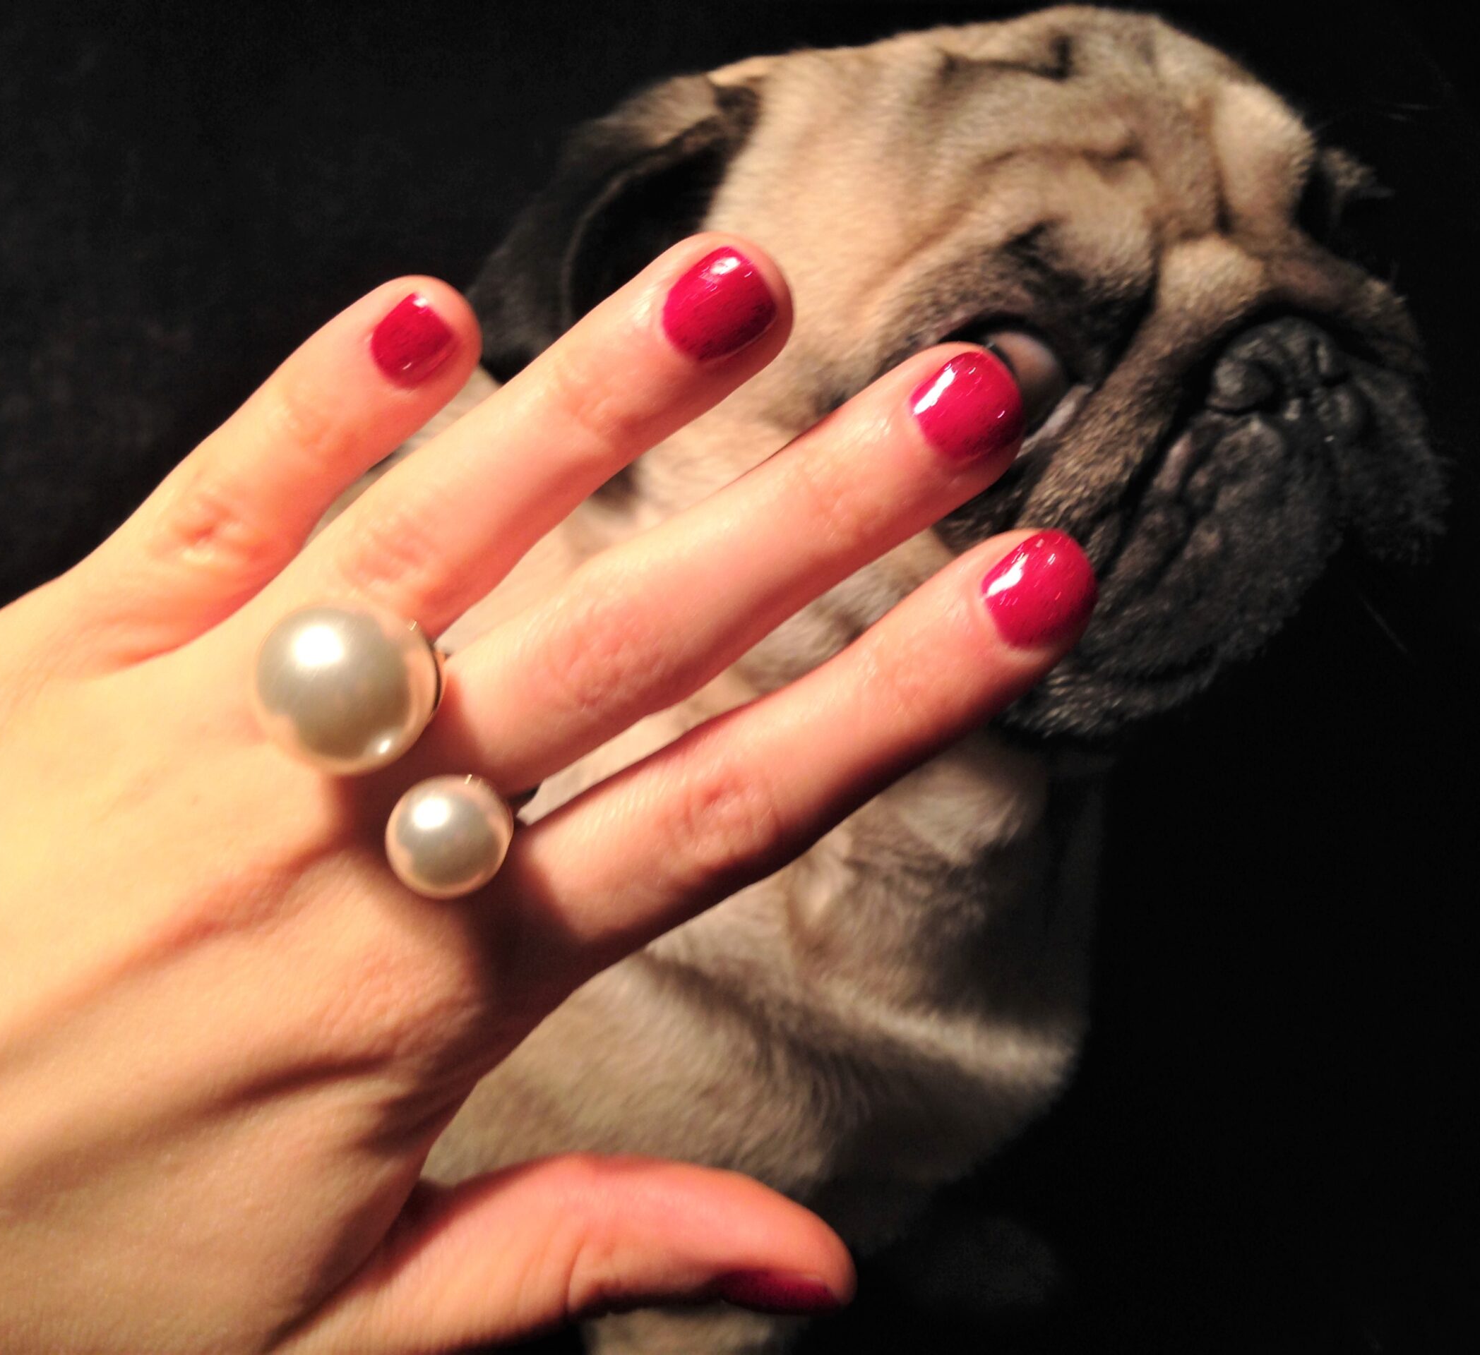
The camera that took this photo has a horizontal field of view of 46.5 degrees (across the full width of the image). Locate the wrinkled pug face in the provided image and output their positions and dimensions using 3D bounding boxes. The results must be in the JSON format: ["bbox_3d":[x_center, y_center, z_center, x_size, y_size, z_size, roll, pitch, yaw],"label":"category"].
[{"bbox_3d":[0.049,-0.065,0.365,0.160,0.140,0.175,14,32,39],"label":"wrinkled pug face"}]

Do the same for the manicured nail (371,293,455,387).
[{"bbox_3d":[-0.036,-0.037,0.189,0.009,0.008,0.003,-40,0,-17],"label":"manicured nail"}]

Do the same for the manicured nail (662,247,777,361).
[{"bbox_3d":[-0.002,-0.041,0.188,0.012,0.010,0.004,-38,0,-17],"label":"manicured nail"}]

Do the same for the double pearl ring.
[{"bbox_3d":[-0.035,0.006,0.185,0.019,0.034,0.030,-33,0,25],"label":"double pearl ring"}]

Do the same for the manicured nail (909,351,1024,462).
[{"bbox_3d":[0.025,-0.030,0.190,0.012,0.011,0.004,-34,0,-17],"label":"manicured nail"}]

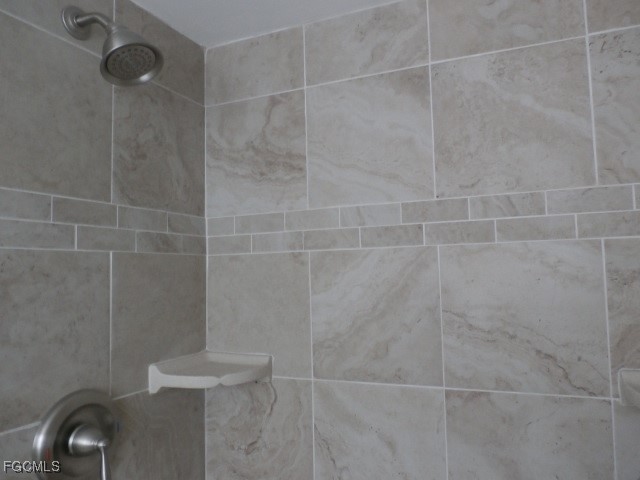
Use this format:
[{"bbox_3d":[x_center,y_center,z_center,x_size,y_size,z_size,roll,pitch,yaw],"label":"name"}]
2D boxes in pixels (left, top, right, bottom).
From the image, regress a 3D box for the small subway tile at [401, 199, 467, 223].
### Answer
[{"bbox_3d":[0.271,-0.065,1.083,0.152,0.051,0.012,-3,-4,23],"label":"small subway tile"}]

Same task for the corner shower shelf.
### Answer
[{"bbox_3d":[-0.271,0.330,1.179,0.298,0.066,0.218,0,-4,-22],"label":"corner shower shelf"}]

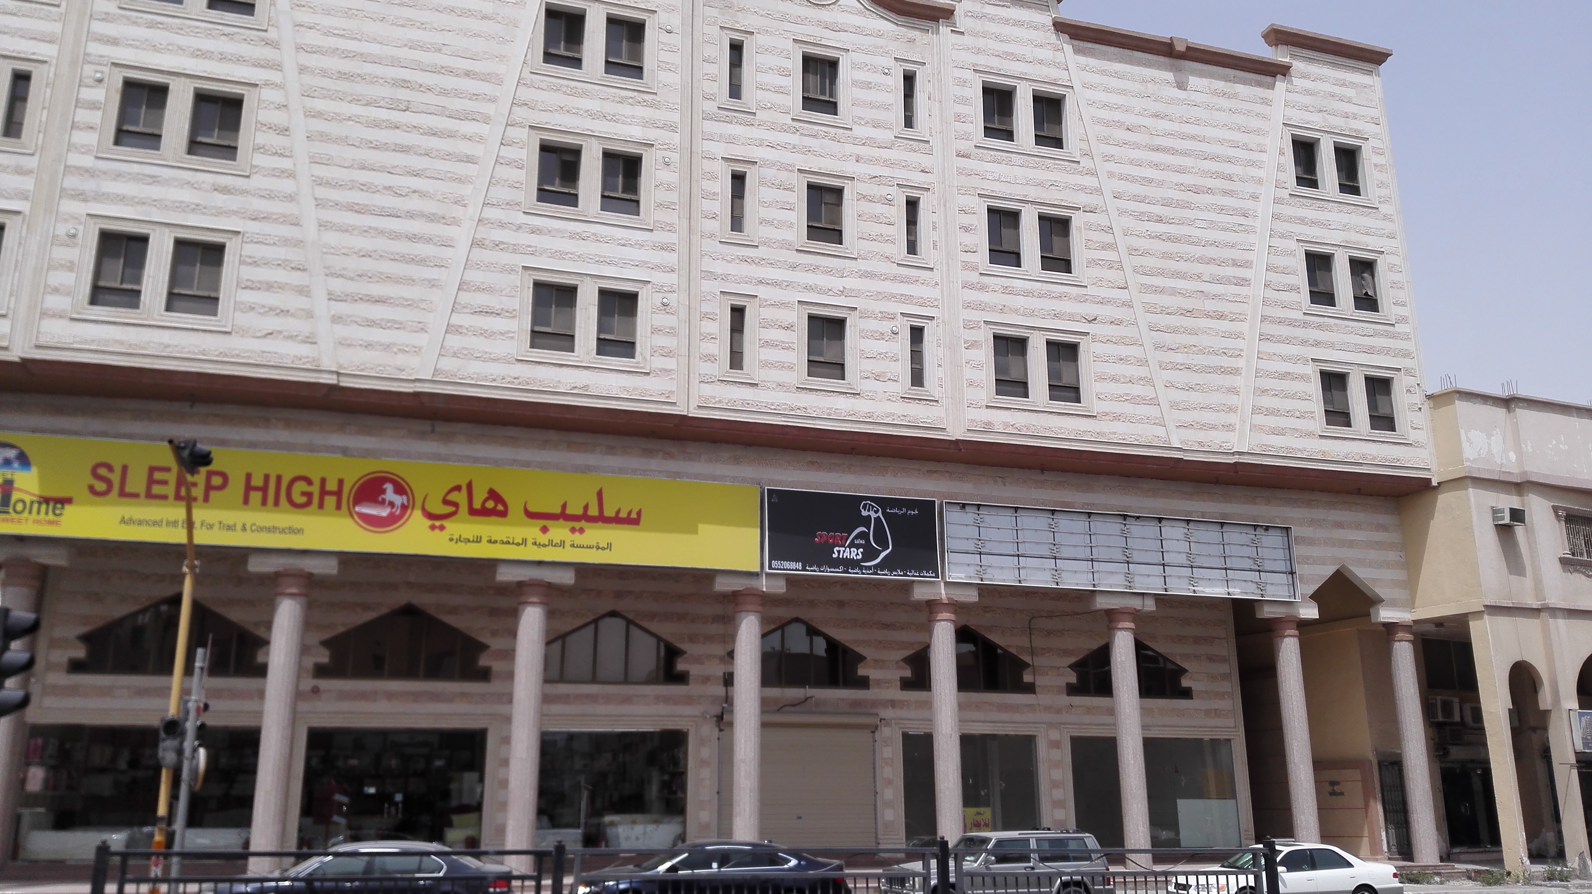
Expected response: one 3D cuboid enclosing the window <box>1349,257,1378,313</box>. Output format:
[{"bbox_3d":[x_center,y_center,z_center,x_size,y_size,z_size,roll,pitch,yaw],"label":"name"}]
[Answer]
[{"bbox_3d":[15.395,-4.369,31.828,0.920,1.560,0.150,4,-16,-17],"label":"window"}]

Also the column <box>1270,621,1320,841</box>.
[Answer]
[{"bbox_3d":[13.035,7.583,30.681,0.700,6.192,0.700,5,-15,-16],"label":"column"}]

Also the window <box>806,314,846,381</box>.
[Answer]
[{"bbox_3d":[0.678,-2.315,27.445,0.931,1.568,0.150,5,-15,-17],"label":"window"}]

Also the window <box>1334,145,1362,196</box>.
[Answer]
[{"bbox_3d":[15.786,-7.901,33.975,0.992,1.629,0.140,5,-15,-16],"label":"window"}]

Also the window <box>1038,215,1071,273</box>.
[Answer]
[{"bbox_3d":[6.530,-5.048,29.599,0.931,1.515,0.180,5,-16,-16],"label":"window"}]

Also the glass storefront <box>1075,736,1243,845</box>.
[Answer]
[{"bbox_3d":[9.989,9.567,32.701,5.205,2.911,0.150,4,-15,-17],"label":"glass storefront"}]

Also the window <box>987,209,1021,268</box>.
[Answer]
[{"bbox_3d":[5.229,-5.264,30.004,0.947,1.595,0.140,5,-15,-16],"label":"window"}]

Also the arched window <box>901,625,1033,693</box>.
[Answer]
[{"bbox_3d":[4.518,5.593,31.290,3.916,1.734,0.150,5,-15,-17],"label":"arched window"}]

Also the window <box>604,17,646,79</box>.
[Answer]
[{"bbox_3d":[-3.867,-9.100,26.838,0.890,1.570,0.150,4,-16,-17],"label":"window"}]

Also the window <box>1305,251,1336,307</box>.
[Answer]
[{"bbox_3d":[14.354,-4.588,32.399,0.980,1.593,0.150,5,-15,-17],"label":"window"}]

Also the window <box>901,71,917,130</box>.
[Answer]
[{"bbox_3d":[2.870,-8.683,29.531,0.356,1.613,0.150,4,-15,-17],"label":"window"}]

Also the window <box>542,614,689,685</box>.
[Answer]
[{"bbox_3d":[-4.657,5.014,29.399,3.924,1.791,0.200,5,-16,-16],"label":"window"}]

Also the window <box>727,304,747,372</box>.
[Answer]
[{"bbox_3d":[-1.365,-2.476,26.837,0.380,1.568,0.150,5,-15,-17],"label":"window"}]

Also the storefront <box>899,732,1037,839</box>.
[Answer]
[{"bbox_3d":[4.709,9.189,31.387,3.929,3.048,0.140,5,-15,-16],"label":"storefront"}]

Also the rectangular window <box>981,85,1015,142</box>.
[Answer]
[{"bbox_3d":[5.224,-8.625,30.556,0.980,1.592,0.150,5,-15,-17],"label":"rectangular window"}]

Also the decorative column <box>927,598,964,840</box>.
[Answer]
[{"bbox_3d":[3.469,6.596,27.067,0.700,6.090,0.700,5,-15,-17],"label":"decorative column"}]

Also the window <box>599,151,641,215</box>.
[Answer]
[{"bbox_3d":[-4.003,-6.001,26.926,0.931,1.568,0.150,5,-15,-17],"label":"window"}]

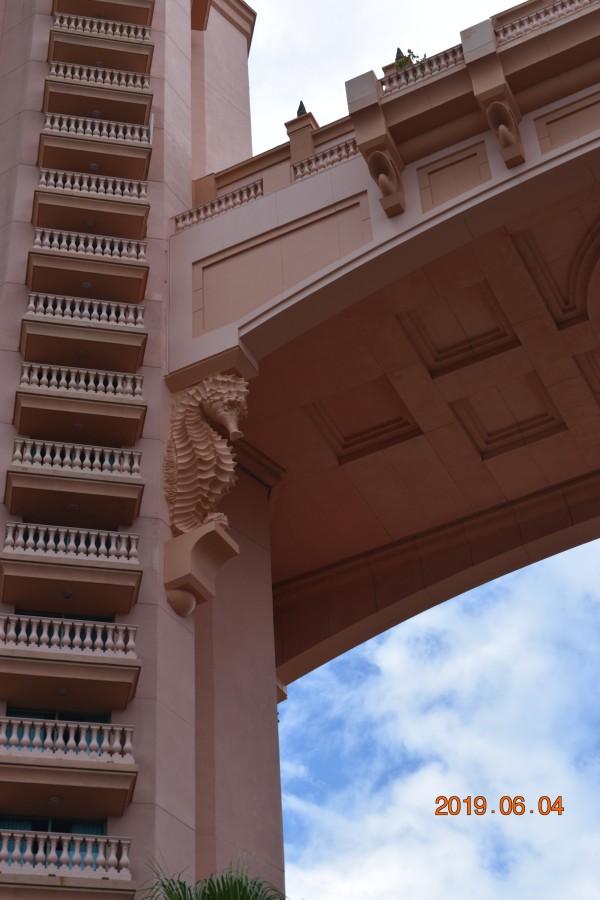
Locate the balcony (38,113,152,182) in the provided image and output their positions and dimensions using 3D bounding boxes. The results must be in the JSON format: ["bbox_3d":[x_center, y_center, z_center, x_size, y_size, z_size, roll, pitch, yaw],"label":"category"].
[{"bbox_3d":[-6.293,-9.287,53.036,3.361,1.568,1.210,6,-45,-10],"label":"balcony"}]

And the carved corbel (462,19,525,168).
[{"bbox_3d":[5.821,-10.588,51.322,0.960,4.761,1.863,-21,-46,17],"label":"carved corbel"}]

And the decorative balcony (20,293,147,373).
[{"bbox_3d":[-5.903,-3.245,47.212,3.361,1.568,1.210,6,-45,-10],"label":"decorative balcony"}]

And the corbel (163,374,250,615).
[{"bbox_3d":[-2.234,0.922,44.996,2.212,7.896,1.358,-23,-47,19],"label":"corbel"}]

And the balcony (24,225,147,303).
[{"bbox_3d":[-6.504,-5.637,53.008,3.635,1.671,1.302,6,-44,-10],"label":"balcony"}]

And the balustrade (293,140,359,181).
[{"bbox_3d":[0.938,-9.177,55.130,2.450,0.920,0.250,-21,-46,17],"label":"balustrade"}]

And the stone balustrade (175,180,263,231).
[{"bbox_3d":[-2.420,-7.229,52.088,3.122,0.798,0.266,-21,-47,17],"label":"stone balustrade"}]

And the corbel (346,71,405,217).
[{"bbox_3d":[2.192,-8.666,48.654,0.876,4.396,1.764,-21,-47,17],"label":"corbel"}]

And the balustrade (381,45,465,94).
[{"bbox_3d":[3.828,-11.583,52.953,2.900,0.860,0.270,-21,-46,17],"label":"balustrade"}]

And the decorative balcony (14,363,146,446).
[{"bbox_3d":[-5.773,-1.232,45.271,3.361,1.568,1.210,6,-45,-10],"label":"decorative balcony"}]

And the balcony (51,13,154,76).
[{"bbox_3d":[-7.055,-14.323,61.270,3.635,1.671,1.302,6,-44,-10],"label":"balcony"}]

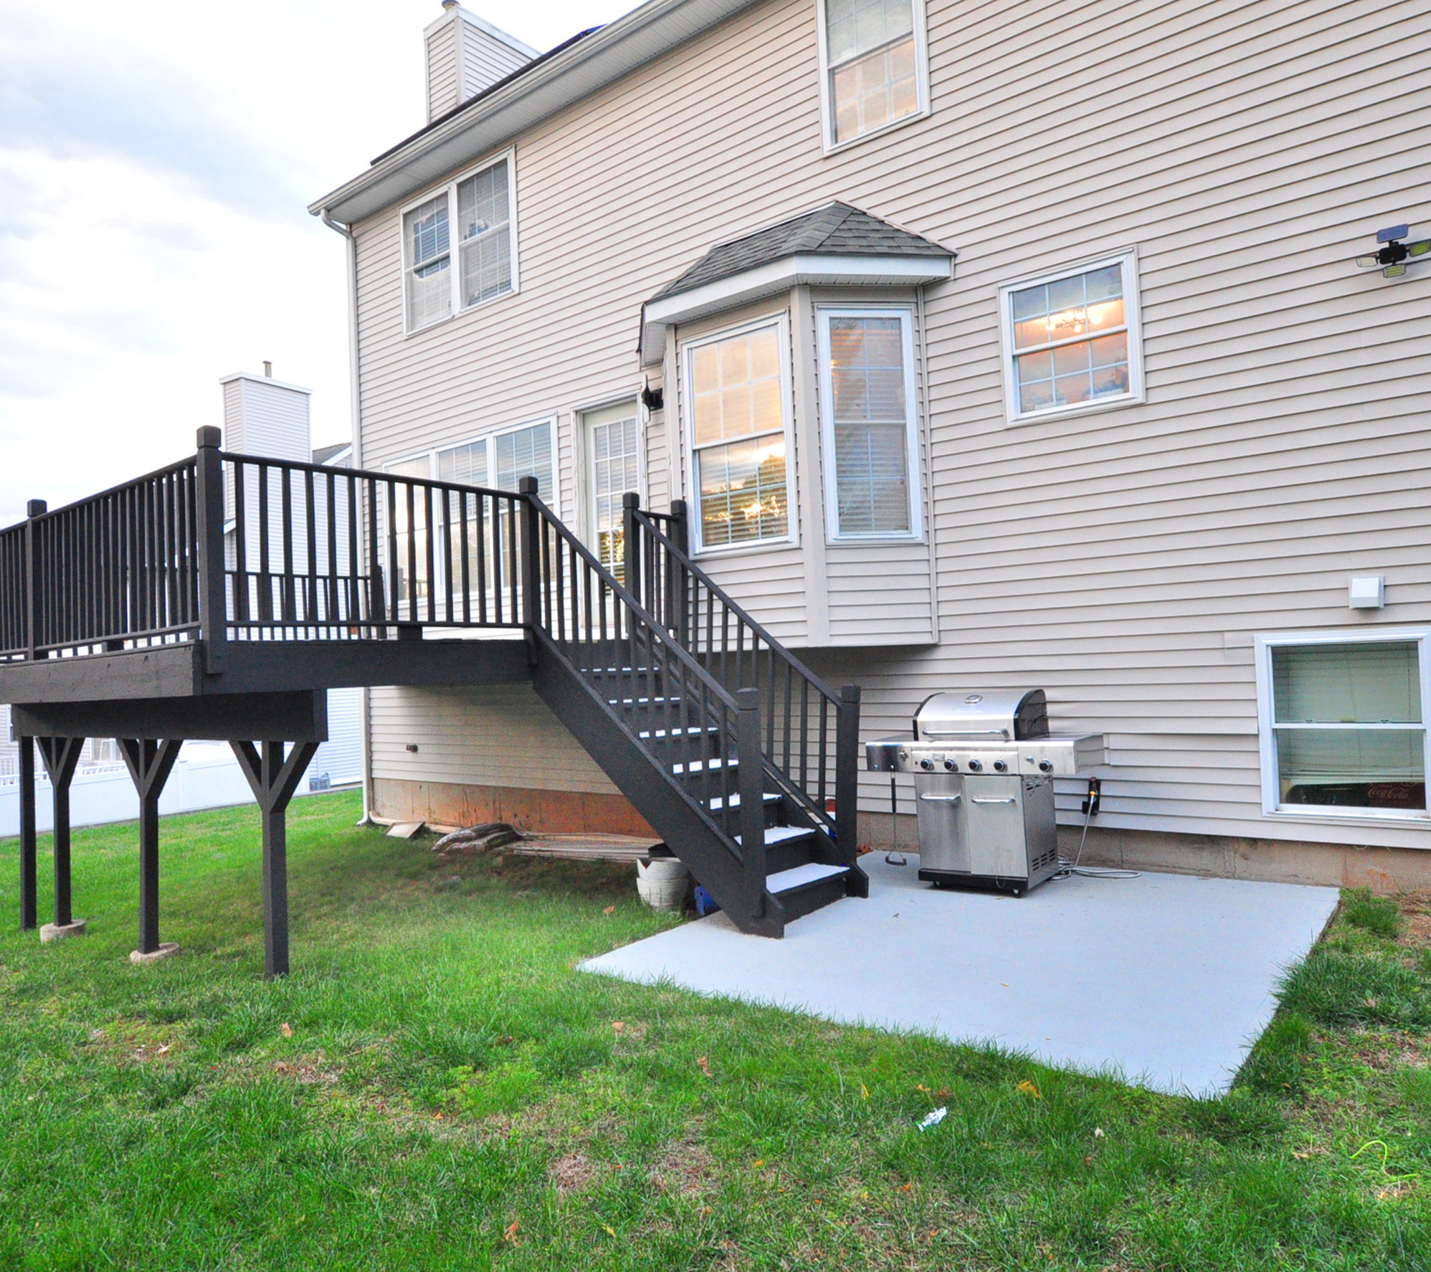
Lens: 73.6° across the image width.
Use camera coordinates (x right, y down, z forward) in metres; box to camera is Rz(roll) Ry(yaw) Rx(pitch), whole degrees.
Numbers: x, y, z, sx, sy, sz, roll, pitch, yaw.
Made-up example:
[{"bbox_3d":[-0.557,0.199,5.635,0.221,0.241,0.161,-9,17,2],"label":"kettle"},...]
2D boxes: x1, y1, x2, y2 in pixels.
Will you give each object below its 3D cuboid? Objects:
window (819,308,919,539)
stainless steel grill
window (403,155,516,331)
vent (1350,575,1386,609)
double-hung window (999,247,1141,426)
[{"bbox_3d":[1.098,-1.492,6.751,0.685,1.650,0.100,-2,-2,-8],"label":"window"},{"bbox_3d":[1.634,0.906,5.802,1.290,1.160,0.580,-4,-2,35],"label":"stainless steel grill"},{"bbox_3d":[-2.695,-4.036,9.982,1.870,1.440,0.100,-4,-2,37],"label":"window"},{"bbox_3d":[3.539,-0.236,5.191,0.160,0.170,0.090,-4,-2,37],"label":"vent"},{"bbox_3d":[2.290,-1.917,6.197,0.860,0.950,0.100,-4,-2,37],"label":"double-hung window"}]

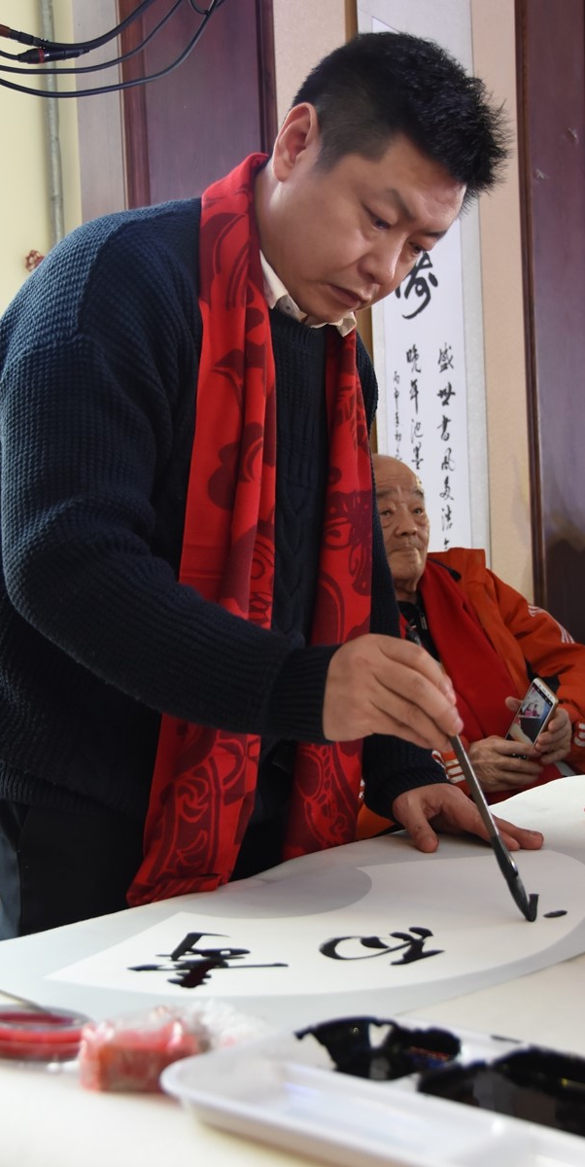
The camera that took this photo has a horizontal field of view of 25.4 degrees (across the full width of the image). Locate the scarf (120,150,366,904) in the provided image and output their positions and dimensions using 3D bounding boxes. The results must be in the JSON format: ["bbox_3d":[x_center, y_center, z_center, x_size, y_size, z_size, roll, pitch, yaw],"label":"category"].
[{"bbox_3d":[-0.037,-0.045,1.160,0.210,0.640,0.270,0,3,45],"label":"scarf"}]

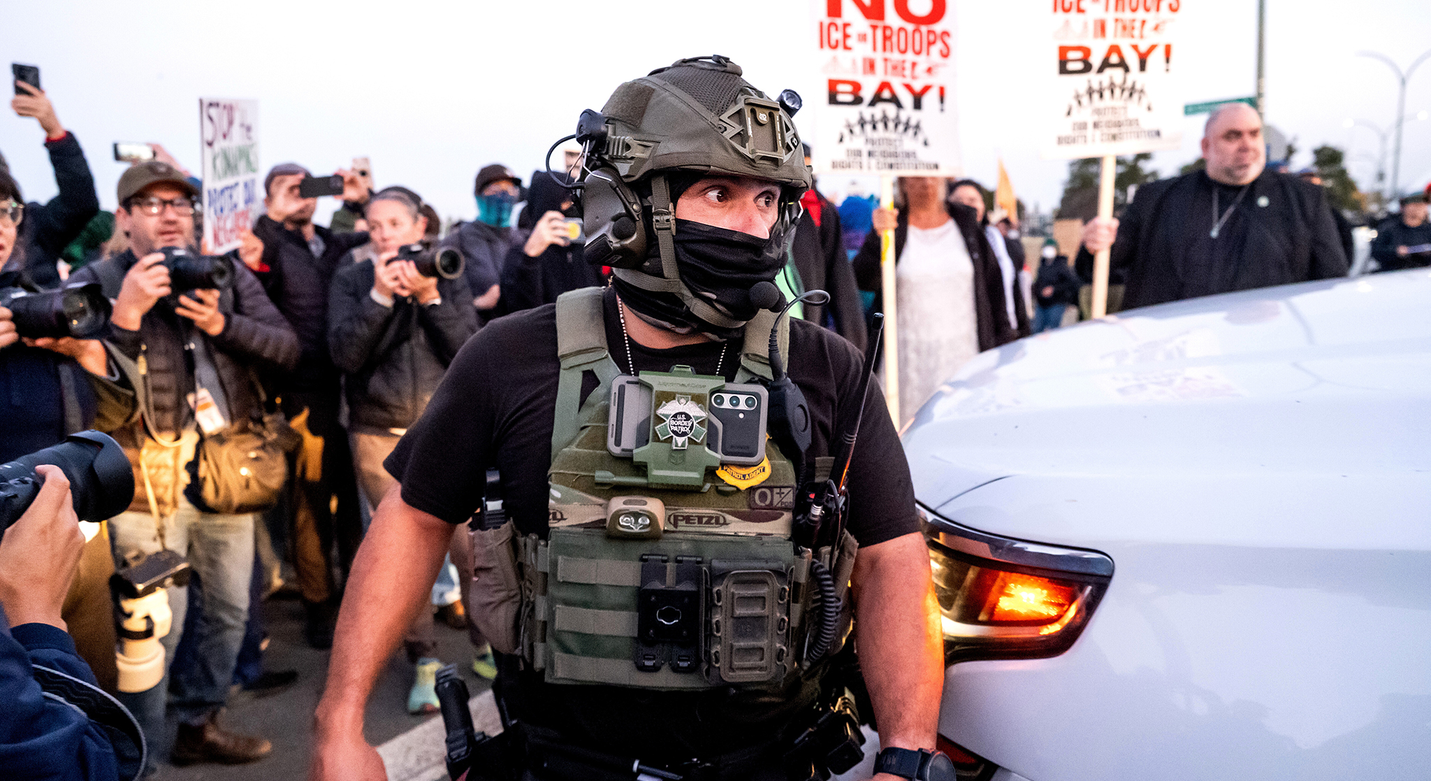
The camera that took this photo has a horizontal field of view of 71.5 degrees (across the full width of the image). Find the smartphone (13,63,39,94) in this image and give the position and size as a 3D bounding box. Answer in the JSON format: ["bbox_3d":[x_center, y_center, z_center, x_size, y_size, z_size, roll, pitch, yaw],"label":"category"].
[{"bbox_3d":[-2.215,-0.972,3.200,0.075,0.152,0.010,-7,10,-37],"label":"smartphone"}]

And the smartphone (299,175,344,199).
[{"bbox_3d":[-1.428,-0.738,3.600,0.150,0.073,0.010,-9,11,-24],"label":"smartphone"}]

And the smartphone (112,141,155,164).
[{"bbox_3d":[-2.336,-0.959,4.000,0.150,0.073,0.010,-5,9,-27],"label":"smartphone"}]

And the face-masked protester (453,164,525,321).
[{"bbox_3d":[-0.820,0.010,4.000,0.550,1.790,0.400,-5,9,-24],"label":"face-masked protester"}]

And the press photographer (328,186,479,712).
[{"bbox_3d":[-0.960,0.210,3.230,0.510,1.670,0.470,-4,9,-21],"label":"press photographer"}]

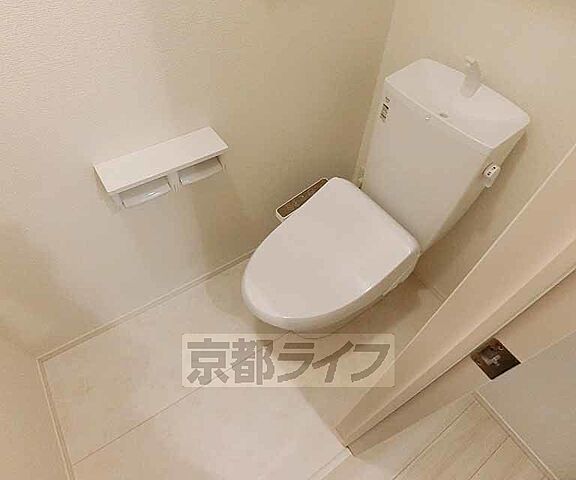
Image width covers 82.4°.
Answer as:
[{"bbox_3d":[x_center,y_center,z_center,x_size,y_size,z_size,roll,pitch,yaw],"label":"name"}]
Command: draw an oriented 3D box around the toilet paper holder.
[{"bbox_3d":[-0.333,-0.200,0.911,0.324,0.080,0.123,-27,57,-22],"label":"toilet paper holder"}]

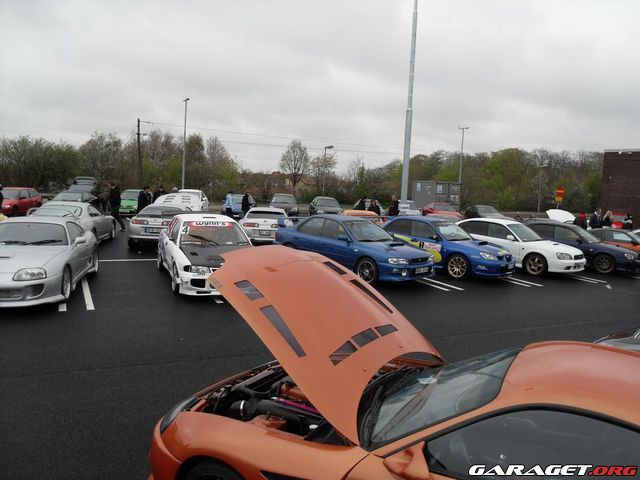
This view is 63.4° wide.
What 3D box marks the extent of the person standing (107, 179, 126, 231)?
[{"bbox_3d":[-7.634,-1.309,19.300,0.550,1.810,0.500,3,6,-5],"label":"person standing"}]

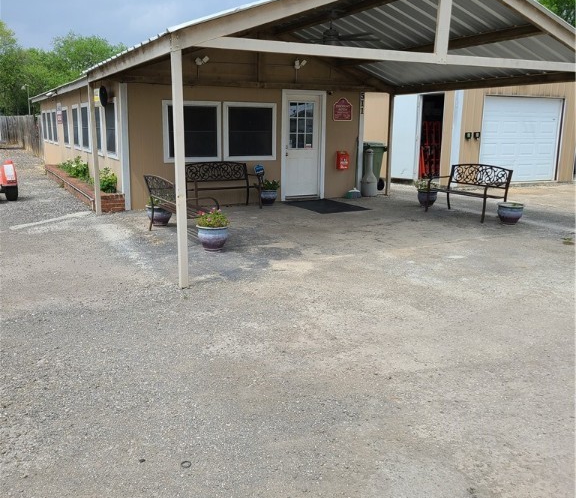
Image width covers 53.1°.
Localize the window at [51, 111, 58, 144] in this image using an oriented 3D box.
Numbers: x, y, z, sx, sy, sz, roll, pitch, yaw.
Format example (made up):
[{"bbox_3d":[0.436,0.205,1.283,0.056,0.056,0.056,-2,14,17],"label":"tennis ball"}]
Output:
[{"bbox_3d":[-7.735,-4.008,19.120,0.080,1.140,1.380,-6,13,-27],"label":"window"}]

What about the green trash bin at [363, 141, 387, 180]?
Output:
[{"bbox_3d":[1.871,-1.975,13.890,0.780,1.130,0.660,-10,16,-41],"label":"green trash bin"}]

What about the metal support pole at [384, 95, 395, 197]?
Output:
[{"bbox_3d":[2.263,-2.270,12.756,0.090,2.180,0.090,-6,13,-27],"label":"metal support pole"}]

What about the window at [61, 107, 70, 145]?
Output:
[{"bbox_3d":[-5.964,-3.272,15.532,0.090,1.070,1.060,-6,14,-28],"label":"window"}]

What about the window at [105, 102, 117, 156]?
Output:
[{"bbox_3d":[-3.294,-2.223,10.770,0.090,1.070,1.060,-6,14,-28],"label":"window"}]

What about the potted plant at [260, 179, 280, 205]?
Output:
[{"bbox_3d":[-0.381,-1.117,11.226,0.360,0.510,0.360,-6,13,-27],"label":"potted plant"}]

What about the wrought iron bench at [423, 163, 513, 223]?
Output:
[{"bbox_3d":[3.116,-1.003,10.022,0.650,0.860,1.320,-7,14,-32],"label":"wrought iron bench"}]

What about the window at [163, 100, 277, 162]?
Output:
[{"bbox_3d":[-1.229,-2.206,10.911,2.270,1.110,0.080,-6,13,-27],"label":"window"}]

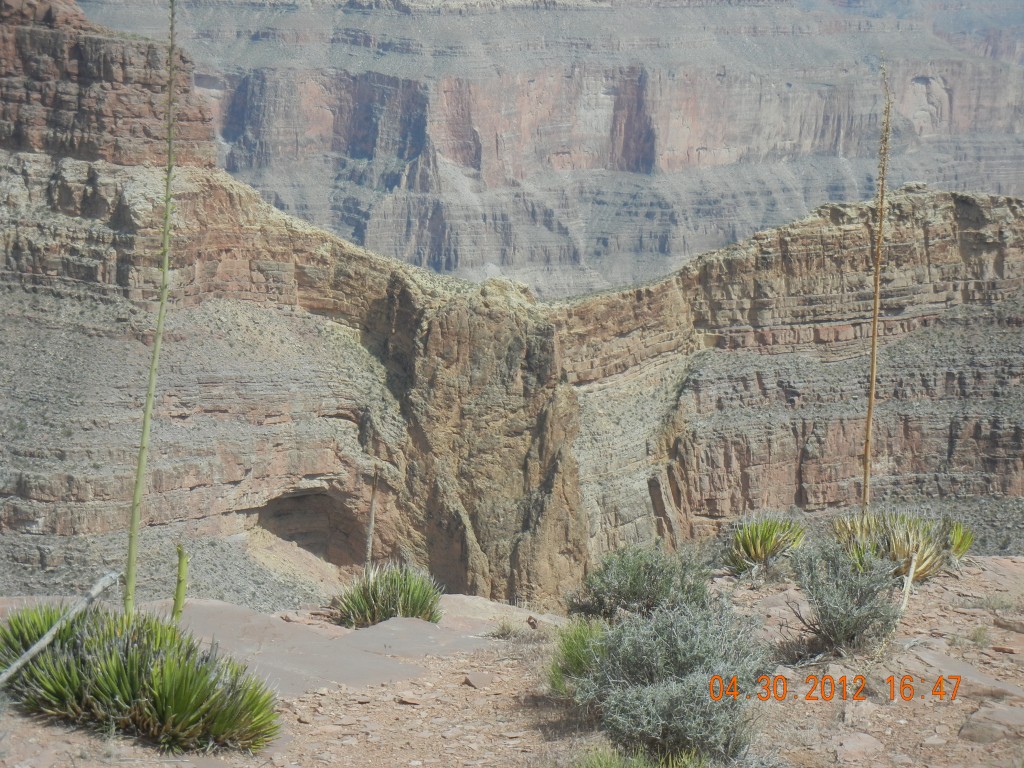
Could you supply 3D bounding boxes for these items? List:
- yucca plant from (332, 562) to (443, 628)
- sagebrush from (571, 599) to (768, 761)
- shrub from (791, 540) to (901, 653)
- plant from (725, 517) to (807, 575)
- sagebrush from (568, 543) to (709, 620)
[{"bbox_3d":[-0.577,0.980,12.200,0.494,0.291,0.433,1,9,0],"label":"yucca plant"},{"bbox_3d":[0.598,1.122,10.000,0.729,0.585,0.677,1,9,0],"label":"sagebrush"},{"bbox_3d":[1.469,0.936,11.600,0.470,0.469,0.426,1,9,0],"label":"shrub"},{"bbox_3d":[1.295,0.828,13.500,0.398,0.288,0.369,1,9,0],"label":"plant"},{"bbox_3d":[0.596,0.930,12.400,0.640,0.375,0.560,1,9,0],"label":"sagebrush"}]

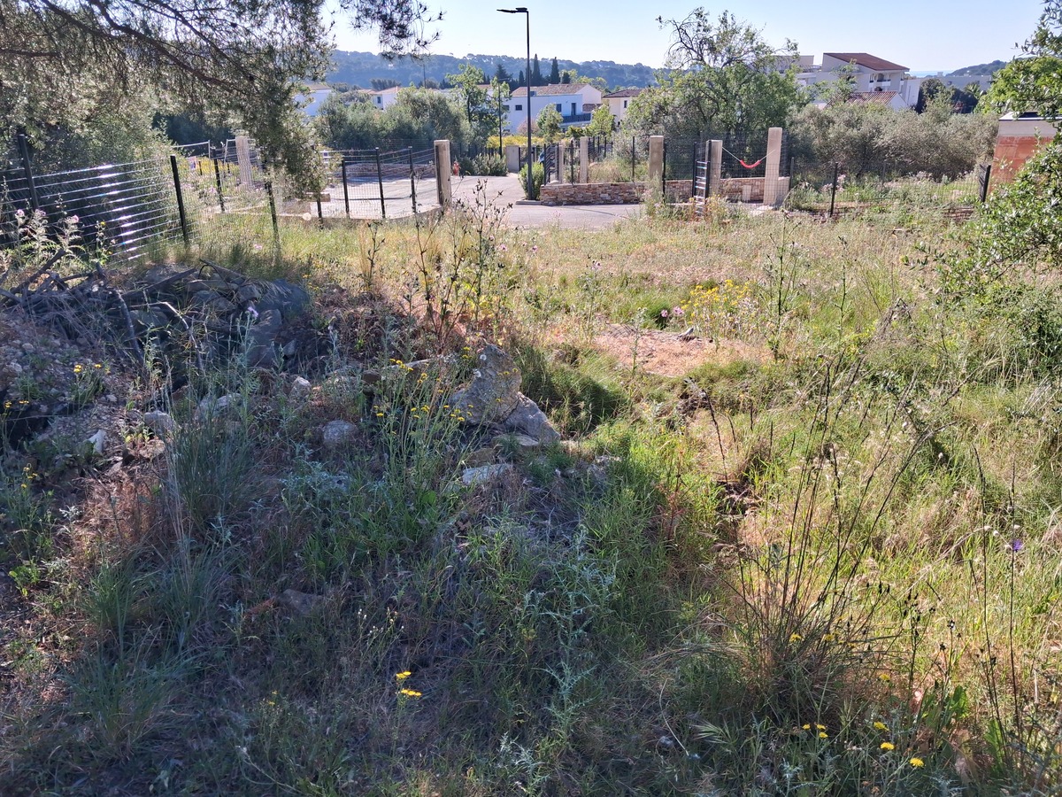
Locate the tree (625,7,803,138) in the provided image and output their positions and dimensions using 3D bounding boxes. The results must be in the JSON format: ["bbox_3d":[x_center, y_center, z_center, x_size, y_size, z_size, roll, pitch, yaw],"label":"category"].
[{"bbox_3d":[6.184,-10.182,28.278,6.090,5.717,5.800,-1,21,0],"label":"tree"}]

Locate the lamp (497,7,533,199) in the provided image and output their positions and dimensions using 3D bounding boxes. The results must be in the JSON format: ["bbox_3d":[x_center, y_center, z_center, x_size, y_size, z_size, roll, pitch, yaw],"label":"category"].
[{"bbox_3d":[-0.403,-8.044,22.941,0.850,5.003,0.300,-1,21,0],"label":"lamp"}]

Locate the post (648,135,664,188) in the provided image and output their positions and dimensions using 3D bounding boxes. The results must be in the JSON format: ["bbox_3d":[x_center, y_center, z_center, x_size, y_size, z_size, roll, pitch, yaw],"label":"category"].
[{"bbox_3d":[3.439,-6.360,22.964,0.370,1.793,0.370,-1,21,0],"label":"post"}]

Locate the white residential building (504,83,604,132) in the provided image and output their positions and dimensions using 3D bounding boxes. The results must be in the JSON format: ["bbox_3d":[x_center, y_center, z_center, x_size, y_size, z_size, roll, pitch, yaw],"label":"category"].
[{"bbox_3d":[2.545,-33.612,98.533,8.800,7.030,8.600,-20,28,-39],"label":"white residential building"}]

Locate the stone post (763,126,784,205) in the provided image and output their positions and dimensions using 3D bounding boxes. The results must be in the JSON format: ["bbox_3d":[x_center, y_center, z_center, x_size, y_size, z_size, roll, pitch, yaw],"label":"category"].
[{"bbox_3d":[6.602,-6.386,22.765,0.370,2.032,0.370,-1,21,0],"label":"stone post"}]

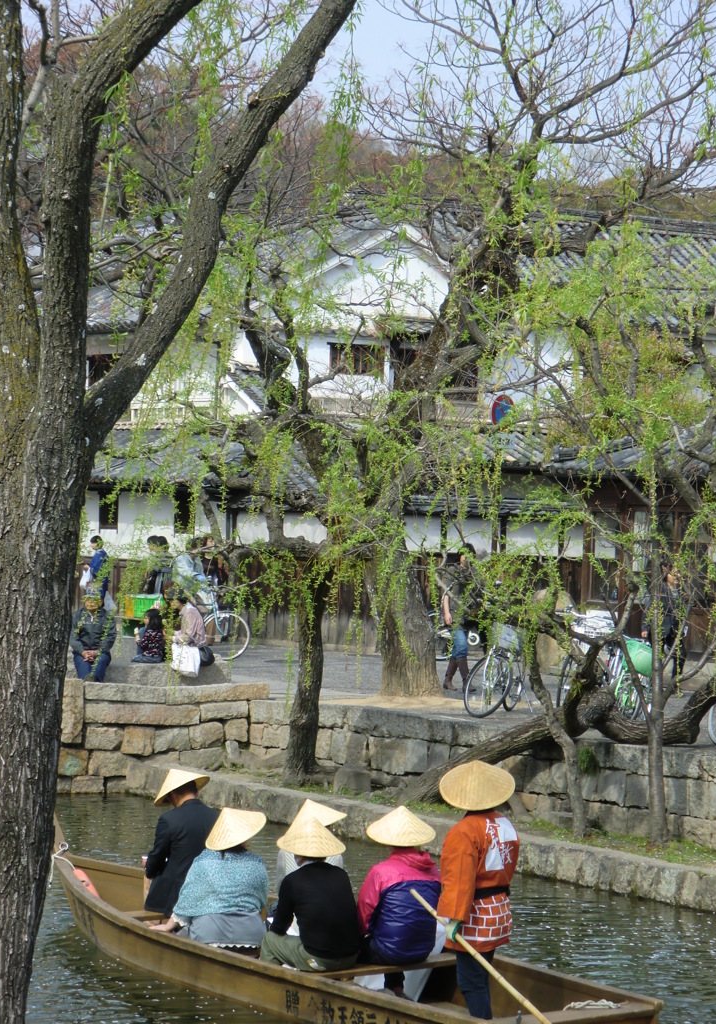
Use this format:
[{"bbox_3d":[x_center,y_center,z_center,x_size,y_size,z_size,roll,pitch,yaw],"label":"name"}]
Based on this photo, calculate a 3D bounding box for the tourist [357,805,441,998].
[{"bbox_3d":[0.250,2.600,17.250,0.560,1.320,0.720,0,0,-34],"label":"tourist"}]

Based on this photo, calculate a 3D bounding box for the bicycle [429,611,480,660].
[{"bbox_3d":[1.550,1.500,35.300,1.700,1.030,0.550,2,-1,-21],"label":"bicycle"}]

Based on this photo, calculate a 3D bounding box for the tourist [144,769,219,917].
[{"bbox_3d":[-1.210,2.355,17.550,0.520,1.270,0.740,2,-1,-43],"label":"tourist"}]

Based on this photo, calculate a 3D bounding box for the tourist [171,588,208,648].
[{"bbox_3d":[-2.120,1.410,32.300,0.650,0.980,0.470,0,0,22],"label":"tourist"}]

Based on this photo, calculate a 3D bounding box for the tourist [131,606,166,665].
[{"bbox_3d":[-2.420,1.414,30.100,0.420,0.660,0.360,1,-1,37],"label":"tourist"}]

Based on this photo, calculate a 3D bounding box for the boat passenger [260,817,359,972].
[{"bbox_3d":[-0.330,2.600,16.750,0.580,1.280,0.750,0,0,-30],"label":"boat passenger"}]

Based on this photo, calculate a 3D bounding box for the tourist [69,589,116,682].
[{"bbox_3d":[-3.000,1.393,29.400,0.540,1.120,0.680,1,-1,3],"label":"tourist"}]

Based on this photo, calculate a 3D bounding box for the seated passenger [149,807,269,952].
[{"bbox_3d":[-0.980,2.610,17.550,0.650,1.260,0.750,0,0,-30],"label":"seated passenger"}]

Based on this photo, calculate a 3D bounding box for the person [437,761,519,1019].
[{"bbox_3d":[0.750,2.430,16.500,0.580,1.700,0.500,0,0,-34],"label":"person"}]

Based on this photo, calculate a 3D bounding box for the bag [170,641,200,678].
[{"bbox_3d":[-2.110,1.800,31.800,0.340,0.420,0.150,0,0,9],"label":"bag"}]

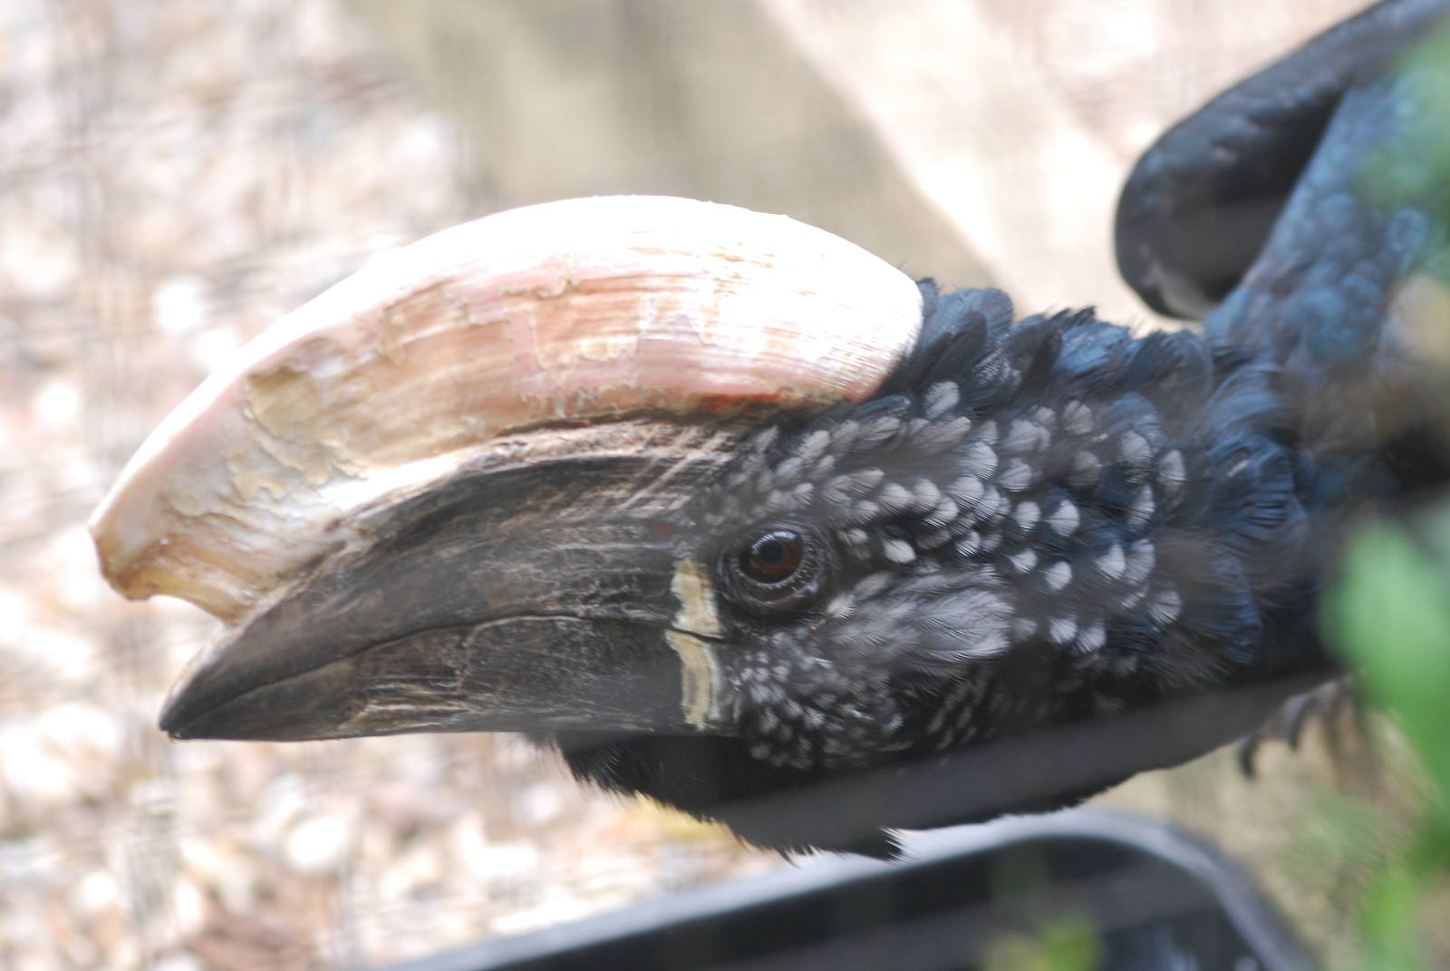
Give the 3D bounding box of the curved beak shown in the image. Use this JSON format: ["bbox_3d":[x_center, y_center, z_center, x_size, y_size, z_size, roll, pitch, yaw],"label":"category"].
[{"bbox_3d":[-0.068,0.025,1.800,0.140,0.071,0.047,-1,17,-4],"label":"curved beak"}]

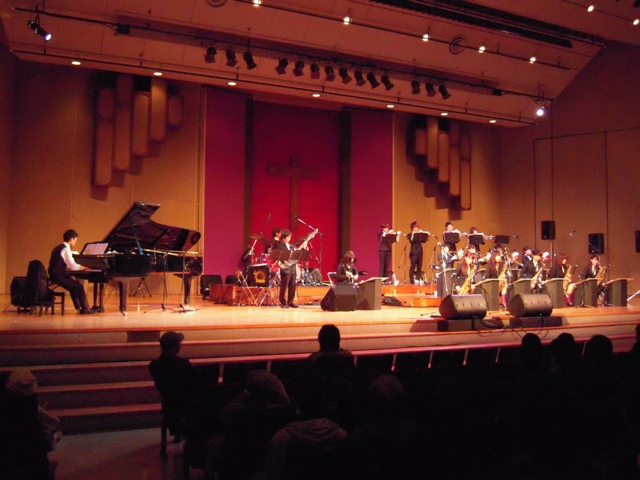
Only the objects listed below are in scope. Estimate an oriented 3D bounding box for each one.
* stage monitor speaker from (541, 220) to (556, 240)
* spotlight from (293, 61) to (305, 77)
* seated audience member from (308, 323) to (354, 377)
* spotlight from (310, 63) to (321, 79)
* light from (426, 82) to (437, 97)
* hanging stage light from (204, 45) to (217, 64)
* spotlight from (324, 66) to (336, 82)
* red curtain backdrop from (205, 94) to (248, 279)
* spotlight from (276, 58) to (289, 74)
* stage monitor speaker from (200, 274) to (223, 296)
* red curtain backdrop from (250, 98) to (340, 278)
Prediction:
[{"bbox_3d":[7.561,-0.314,20.800,0.360,0.630,0.380,3,-3,-35],"label":"stage monitor speaker"},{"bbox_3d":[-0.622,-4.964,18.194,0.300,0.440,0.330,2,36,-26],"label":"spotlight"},{"bbox_3d":[0.069,1.445,6.160,0.500,1.260,0.750,1,-3,-16],"label":"seated audience member"},{"bbox_3d":[-0.138,-5.201,19.288,0.290,0.500,0.330,2,-3,-25],"label":"spotlight"},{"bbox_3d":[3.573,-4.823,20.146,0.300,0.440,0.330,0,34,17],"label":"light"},{"bbox_3d":[-3.118,-5.282,17.899,0.320,0.560,0.360,1,-3,-6],"label":"hanging stage light"},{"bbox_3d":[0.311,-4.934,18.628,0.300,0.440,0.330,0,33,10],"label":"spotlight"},{"bbox_3d":[-3.073,-1.630,20.404,1.402,6.467,0.150,2,-3,-25],"label":"red curtain backdrop"},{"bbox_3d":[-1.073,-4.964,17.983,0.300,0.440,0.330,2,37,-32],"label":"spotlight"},{"bbox_3d":[-2.831,1.226,16.400,0.550,0.580,0.450,2,-3,-26],"label":"stage monitor speaker"},{"bbox_3d":[-0.810,-1.516,21.583,3.400,6.080,0.120,2,-3,-26],"label":"red curtain backdrop"}]

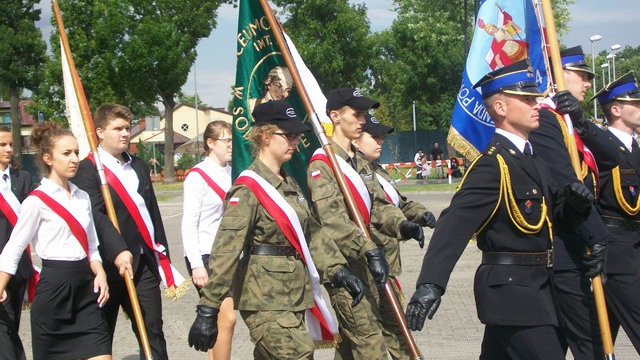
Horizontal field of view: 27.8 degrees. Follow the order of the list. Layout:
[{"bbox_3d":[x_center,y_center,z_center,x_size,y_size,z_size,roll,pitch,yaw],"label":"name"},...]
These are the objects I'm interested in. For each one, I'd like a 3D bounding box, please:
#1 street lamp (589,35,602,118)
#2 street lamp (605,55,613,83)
[{"bbox_3d":[16.258,-4.533,75.349,0.720,7.800,0.300,-2,1,11],"label":"street lamp"},{"bbox_3d":[20.942,-5.054,92.585,0.720,7.800,0.300,-2,1,11],"label":"street lamp"}]

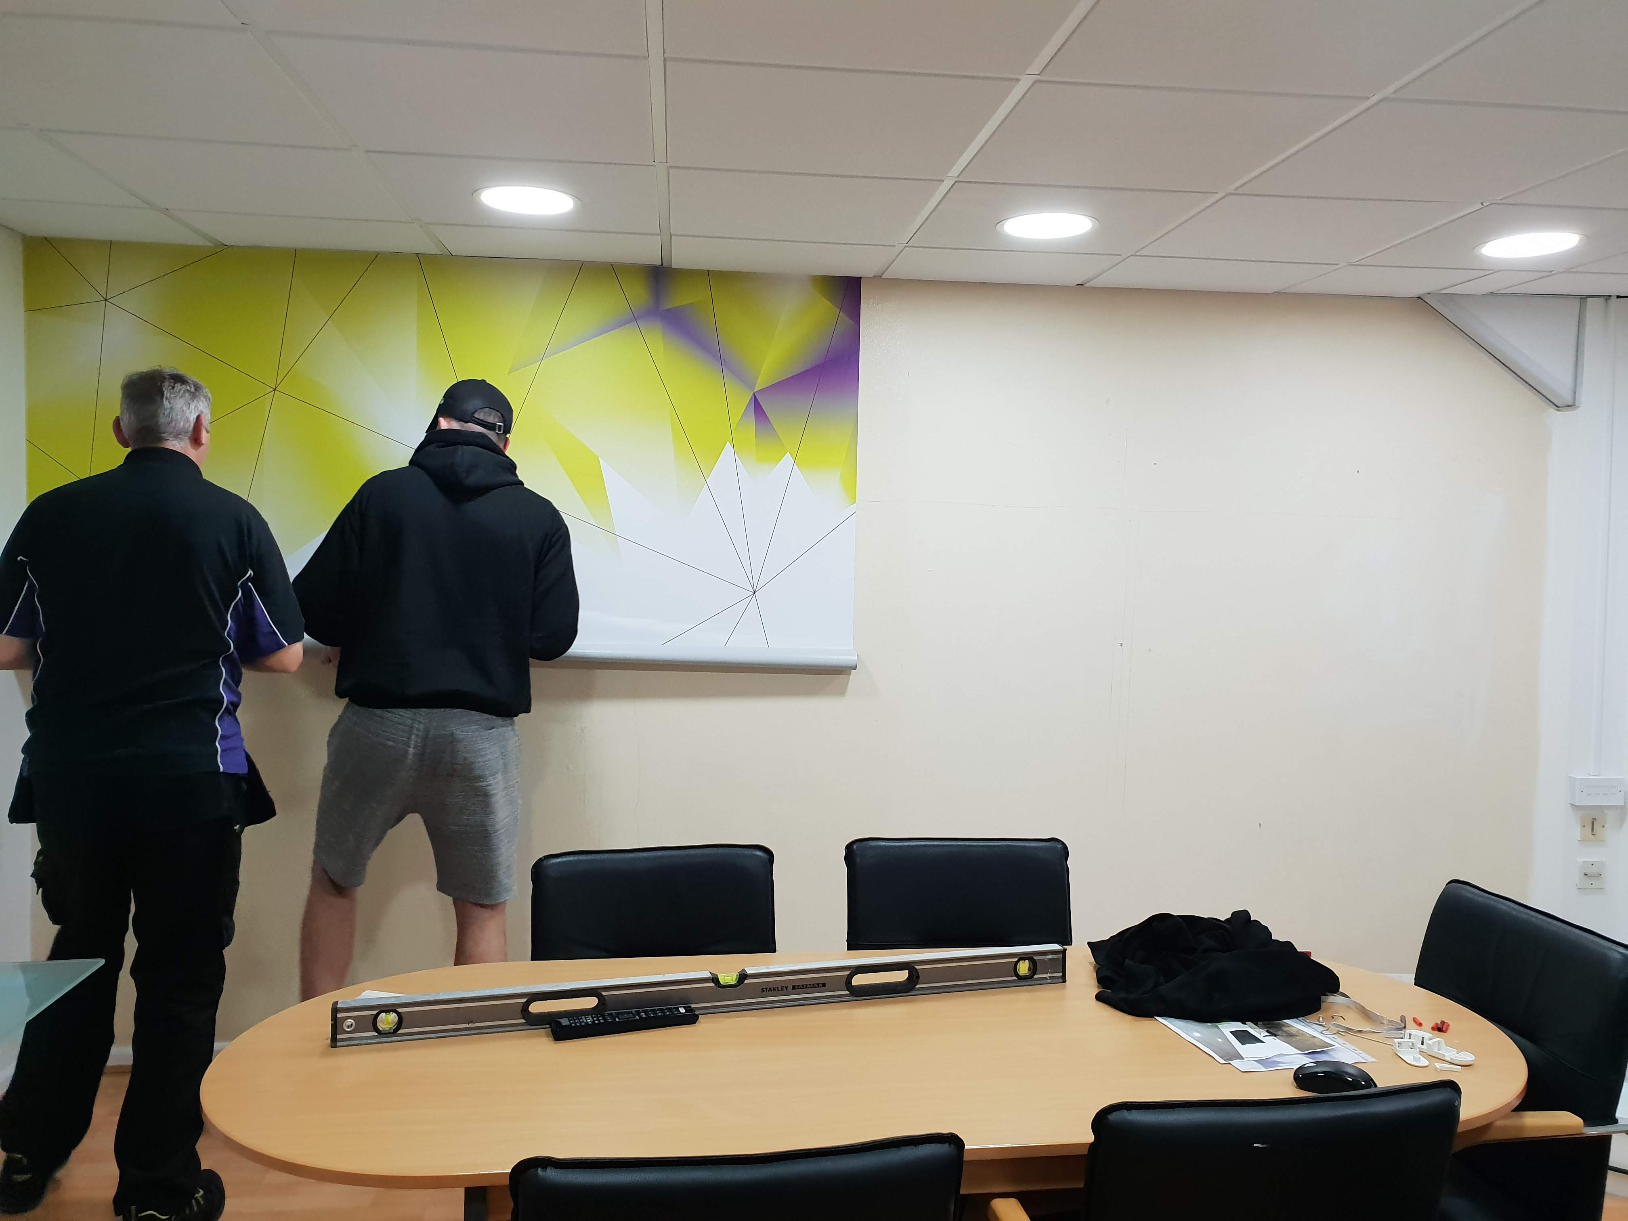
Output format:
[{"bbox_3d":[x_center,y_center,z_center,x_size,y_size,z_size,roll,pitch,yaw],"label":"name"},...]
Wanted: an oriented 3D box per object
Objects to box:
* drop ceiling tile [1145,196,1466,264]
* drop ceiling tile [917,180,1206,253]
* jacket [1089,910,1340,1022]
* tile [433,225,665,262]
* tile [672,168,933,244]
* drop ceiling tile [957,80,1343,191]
[{"bbox_3d":[1.150,-0.916,2.944,0.595,0.018,0.590,1,4,-6],"label":"drop ceiling tile"},{"bbox_3d":[0.554,-0.923,2.879,0.595,0.018,0.590,1,4,-6],"label":"drop ceiling tile"},{"bbox_3d":[0.693,0.605,2.174,0.430,0.135,0.310,1,4,-6],"label":"jacket"},{"bbox_3d":[-0.691,-0.970,3.228,0.595,0.018,0.373,1,4,-6],"label":"tile"},{"bbox_3d":[-0.042,-0.930,2.814,0.595,0.018,0.590,1,4,-6],"label":"tile"},{"bbox_3d":[0.618,-0.886,2.305,0.595,0.020,0.595,1,4,-6],"label":"drop ceiling tile"}]

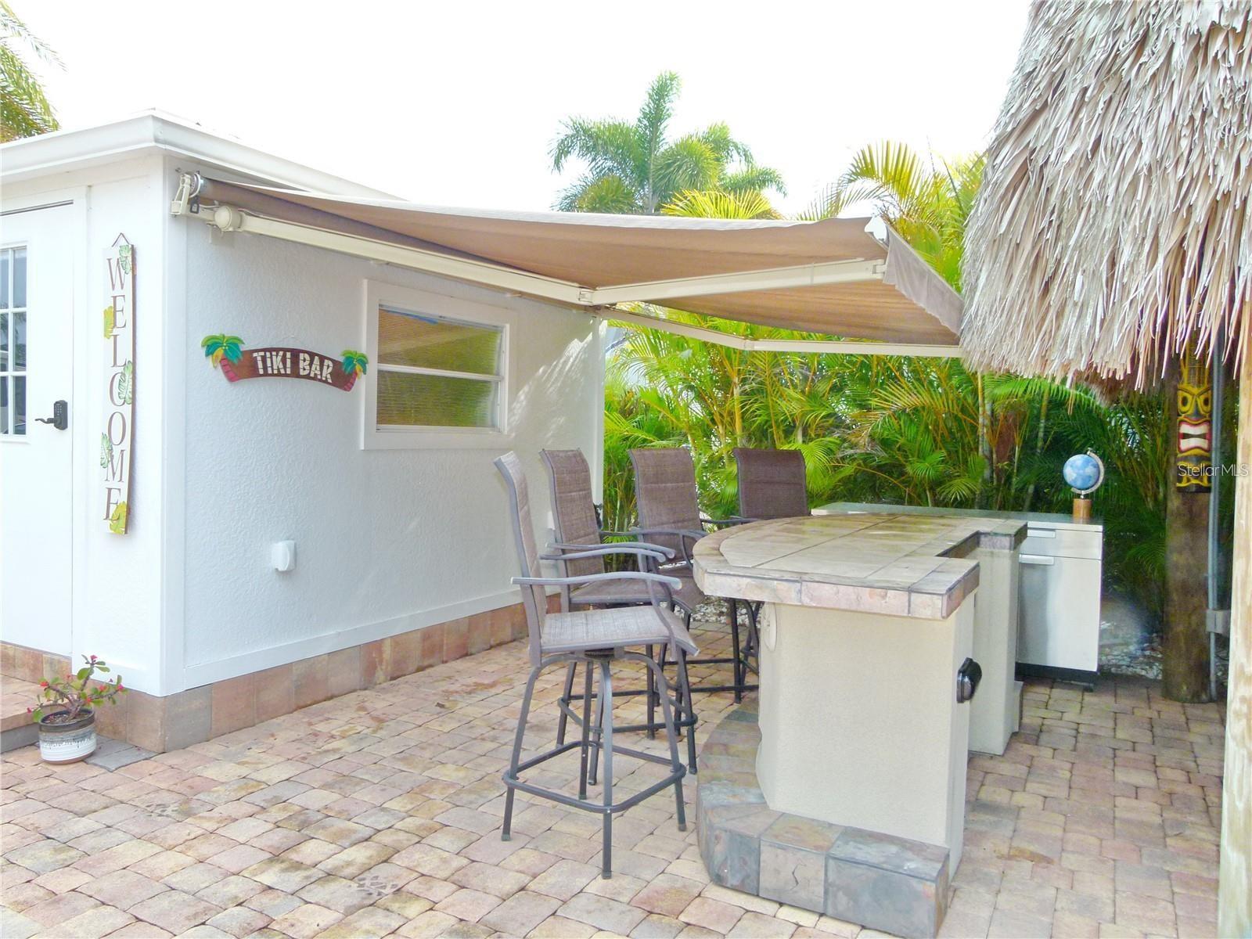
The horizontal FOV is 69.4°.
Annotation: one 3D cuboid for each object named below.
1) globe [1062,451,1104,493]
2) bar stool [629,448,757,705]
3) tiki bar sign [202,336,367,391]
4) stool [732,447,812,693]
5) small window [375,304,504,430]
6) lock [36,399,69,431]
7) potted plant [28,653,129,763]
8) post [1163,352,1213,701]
[{"bbox_3d":[2.810,0.021,5.538,0.230,0.250,0.210,2,2,27],"label":"globe"},{"bbox_3d":[0.426,0.555,4.329,0.640,1.280,0.620,2,2,40],"label":"bar stool"},{"bbox_3d":[-1.557,-0.489,4.233,0.025,0.205,0.965,2,2,28],"label":"tiki bar sign"},{"bbox_3d":[0.936,0.553,4.719,0.620,1.280,0.640,0,2,-24],"label":"stool"},{"bbox_3d":[-1.052,-0.558,5.236,0.100,0.680,1.120,2,2,28],"label":"small window"},{"bbox_3d":[-2.581,-0.246,4.078,0.145,0.135,0.070,2,2,28],"label":"lock"},{"bbox_3d":[-2.255,0.961,3.697,0.310,0.410,0.300,2,2,28],"label":"potted plant"},{"bbox_3d":[3.055,0.126,4.859,0.240,2.200,0.240,2,2,28],"label":"post"}]

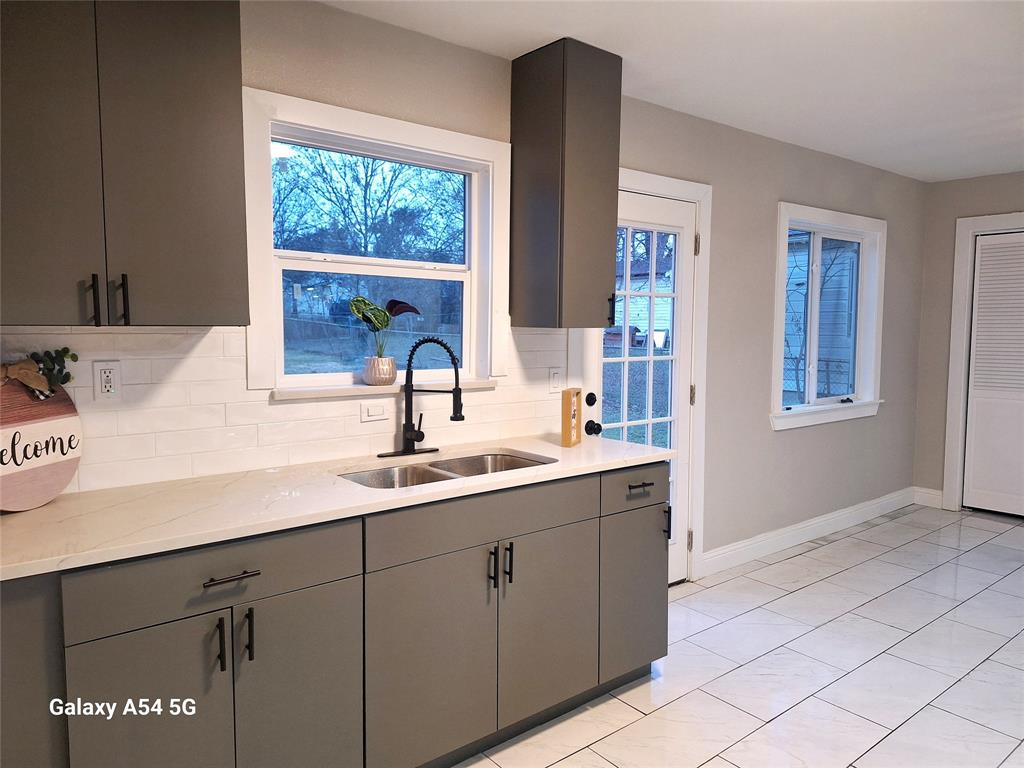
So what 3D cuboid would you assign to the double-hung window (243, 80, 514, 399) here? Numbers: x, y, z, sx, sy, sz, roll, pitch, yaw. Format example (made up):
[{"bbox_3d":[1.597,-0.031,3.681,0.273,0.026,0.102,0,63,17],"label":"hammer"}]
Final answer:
[{"bbox_3d":[-0.465,-0.471,2.579,1.090,1.010,0.130,-4,6,-37],"label":"double-hung window"}]

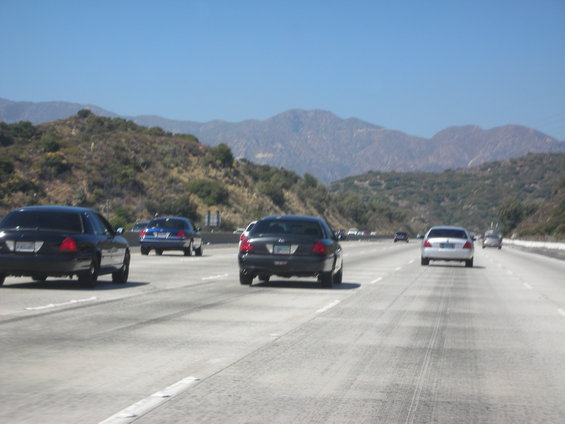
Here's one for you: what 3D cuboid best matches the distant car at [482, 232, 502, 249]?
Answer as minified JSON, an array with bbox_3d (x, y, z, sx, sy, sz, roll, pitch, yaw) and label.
[{"bbox_3d":[19.700,2.700,161.000,1.820,1.500,4.650,2,-1,7],"label":"distant car"}]

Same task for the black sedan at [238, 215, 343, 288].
[{"bbox_3d":[0.250,0.810,36.650,1.930,1.460,5.250,2,-1,6],"label":"black sedan"}]

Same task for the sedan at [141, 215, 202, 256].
[{"bbox_3d":[-4.235,0.945,66.400,1.930,1.470,5.250,2,-1,5],"label":"sedan"}]

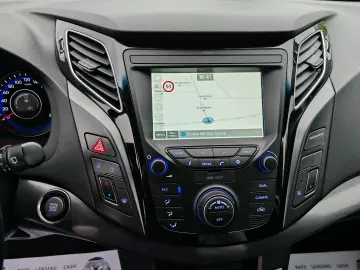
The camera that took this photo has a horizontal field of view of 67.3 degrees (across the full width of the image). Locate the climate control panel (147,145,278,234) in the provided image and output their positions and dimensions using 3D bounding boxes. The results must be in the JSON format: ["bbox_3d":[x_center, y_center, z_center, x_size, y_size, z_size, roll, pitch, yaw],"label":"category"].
[{"bbox_3d":[0.040,0.067,0.334,0.162,0.111,0.035,-2,-2,-4],"label":"climate control panel"}]

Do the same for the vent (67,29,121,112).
[{"bbox_3d":[-0.129,-0.099,0.390,0.122,0.140,0.035,1,-8,28],"label":"vent"}]

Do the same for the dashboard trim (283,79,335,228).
[{"bbox_3d":[0.188,0.014,0.381,0.118,0.205,0.040,-1,1,-33],"label":"dashboard trim"}]

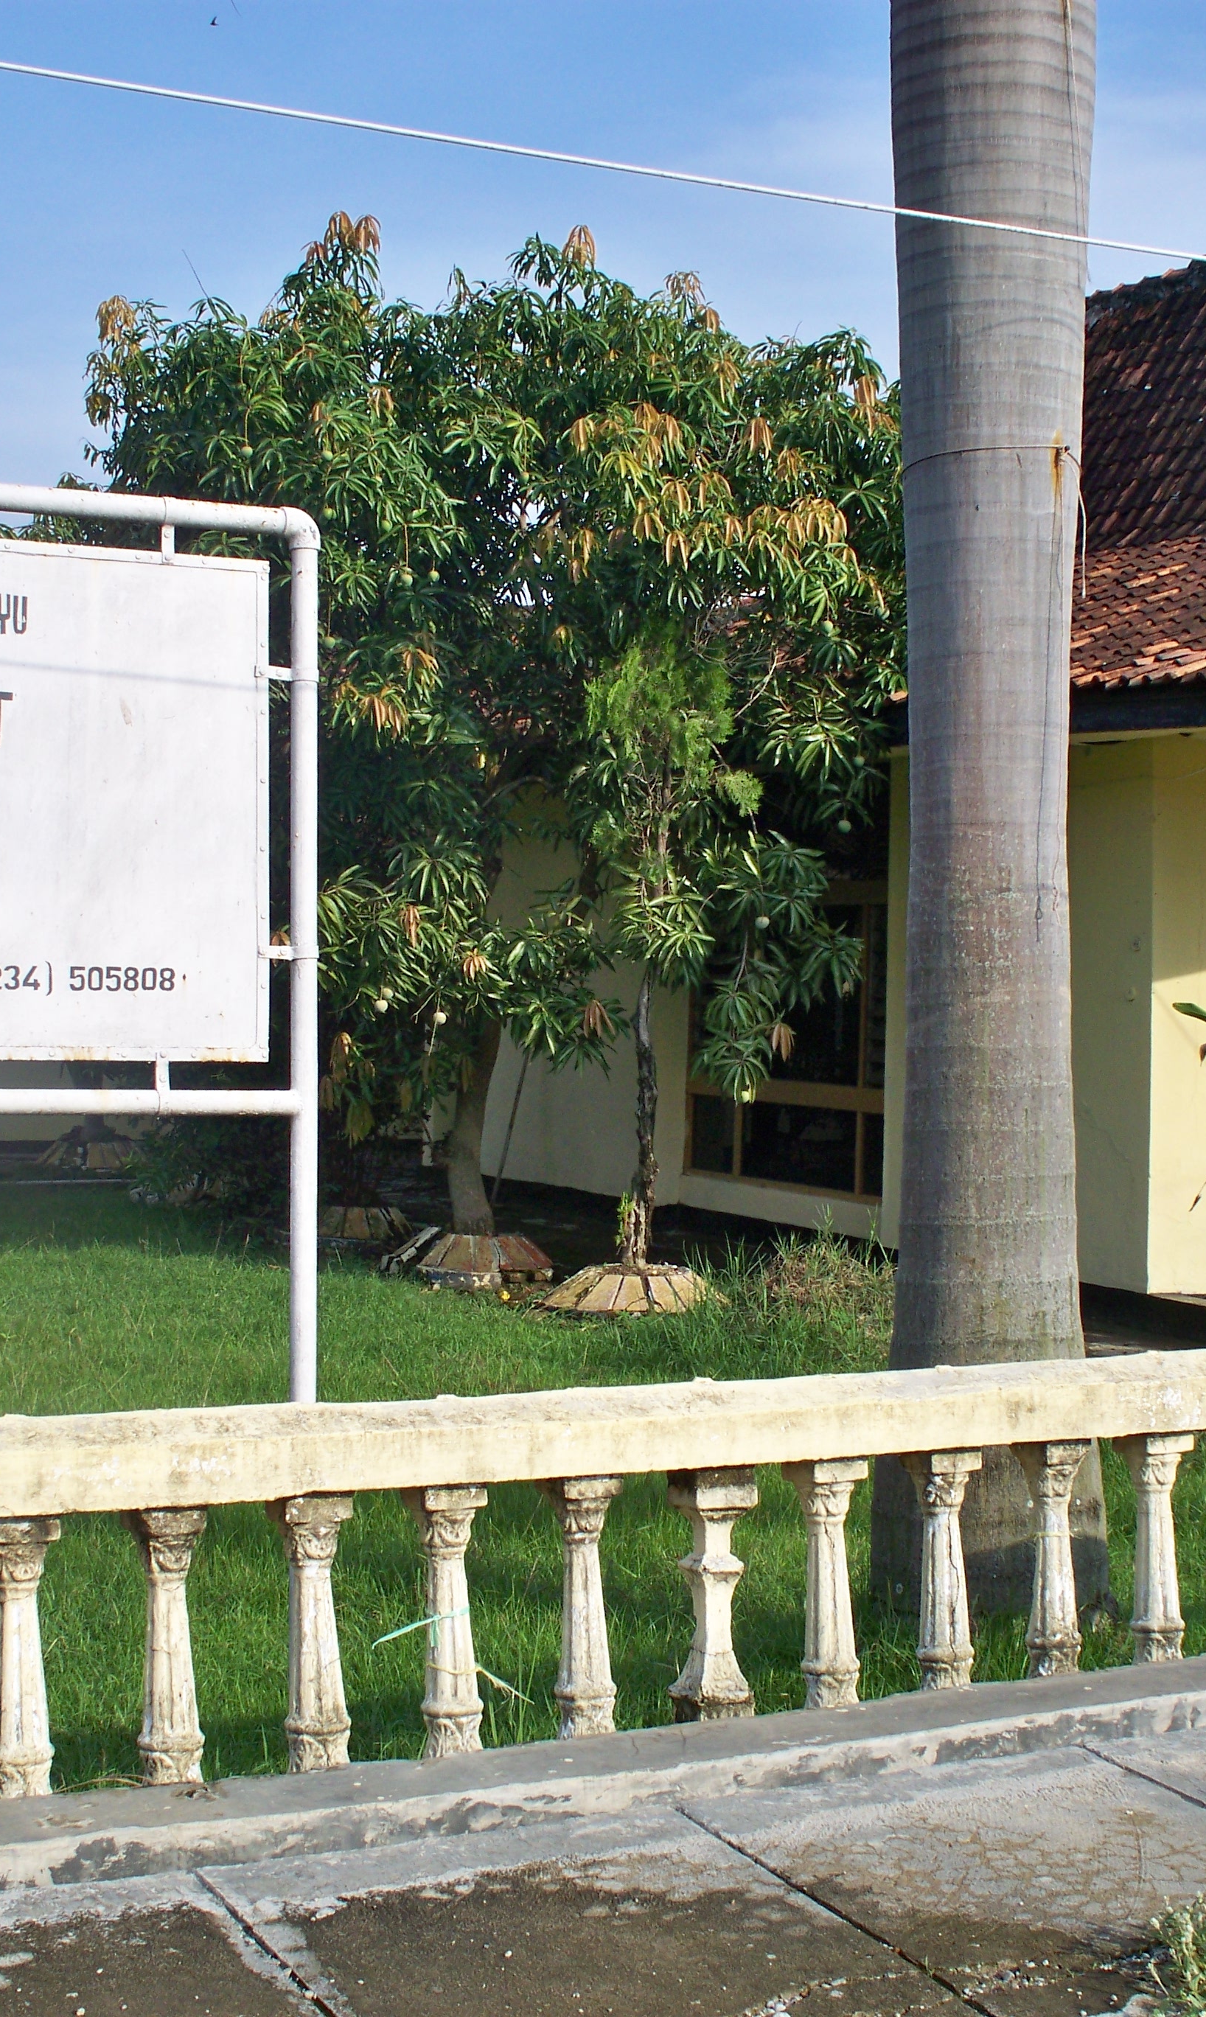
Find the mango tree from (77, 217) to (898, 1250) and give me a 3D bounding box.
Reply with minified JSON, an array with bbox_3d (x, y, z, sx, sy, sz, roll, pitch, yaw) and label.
[{"bbox_3d":[-0.484,-1.331,13.200,4.200,5.050,4.000,1,2,0],"label":"mango tree"}]

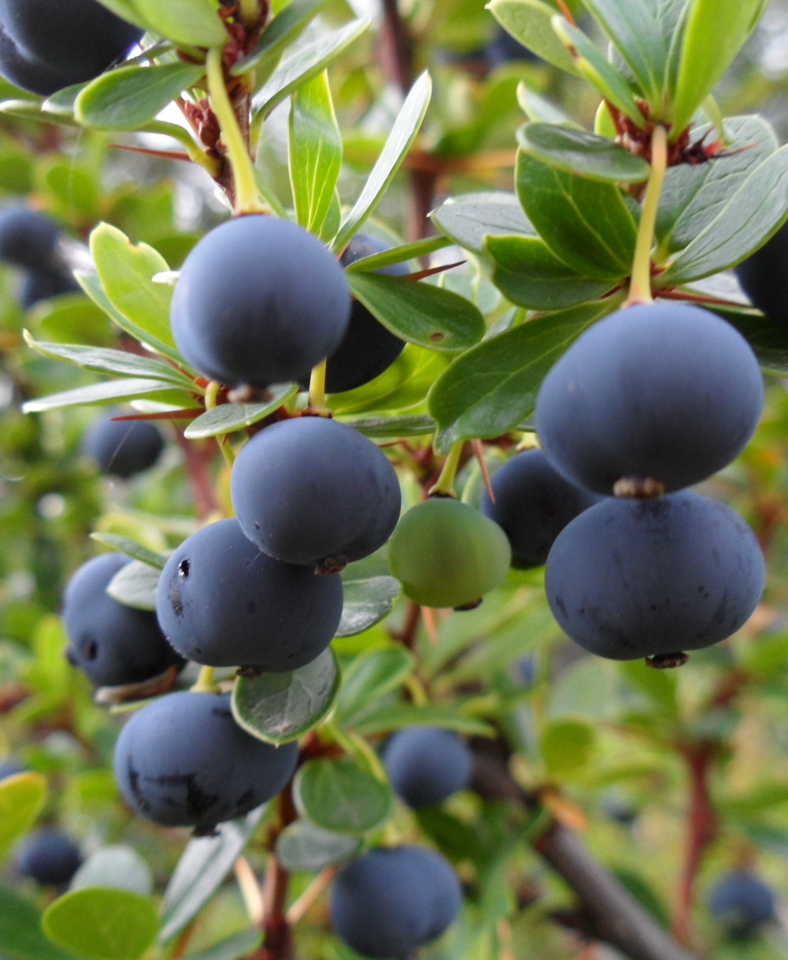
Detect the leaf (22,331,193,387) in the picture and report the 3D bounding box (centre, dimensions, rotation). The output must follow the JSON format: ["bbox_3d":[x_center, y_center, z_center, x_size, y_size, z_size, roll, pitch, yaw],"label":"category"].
[{"bbox_3d":[-0.019,-0.008,0.080,0.013,0.002,0.005,17,25,-5],"label":"leaf"}]

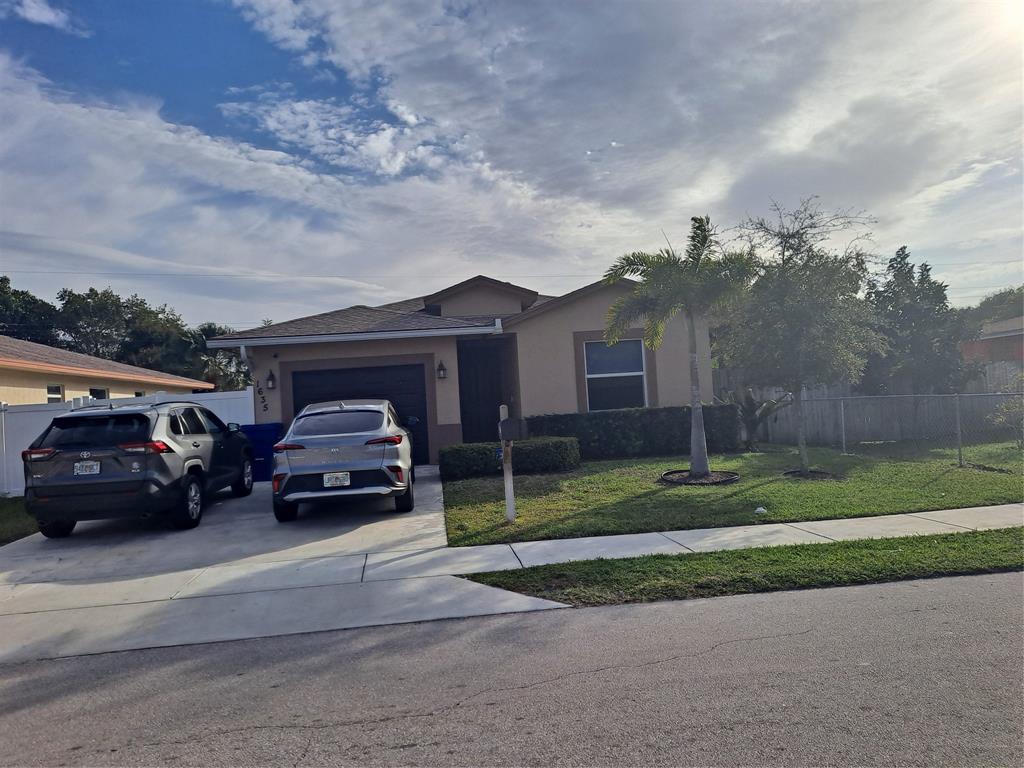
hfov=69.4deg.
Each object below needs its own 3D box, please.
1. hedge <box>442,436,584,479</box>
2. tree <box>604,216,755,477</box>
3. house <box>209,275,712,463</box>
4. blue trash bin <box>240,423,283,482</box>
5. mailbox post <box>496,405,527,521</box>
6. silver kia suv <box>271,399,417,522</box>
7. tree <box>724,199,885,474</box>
[{"bbox_3d":[-0.073,1.349,13.553,2.500,0.560,1.150,-3,-1,-6],"label":"hedge"},{"bbox_3d":[2.763,-0.611,11.820,2.520,4.140,2.400,-3,-1,-6],"label":"tree"},{"bbox_3d":[-1.261,-0.326,20.801,10.500,4.250,11.800,-3,-1,-6],"label":"house"},{"bbox_3d":[-4.856,1.333,14.575,0.770,1.100,0.800,-3,-1,-6],"label":"blue trash bin"},{"bbox_3d":[0.004,0.932,8.641,0.280,1.380,0.450,-4,-1,3],"label":"mailbox post"},{"bbox_3d":[-2.446,0.997,11.371,1.820,1.560,4.630,-3,1,-7],"label":"silver kia suv"},{"bbox_3d":[4.561,-0.772,11.557,2.750,4.280,2.600,-3,-1,-6],"label":"tree"}]

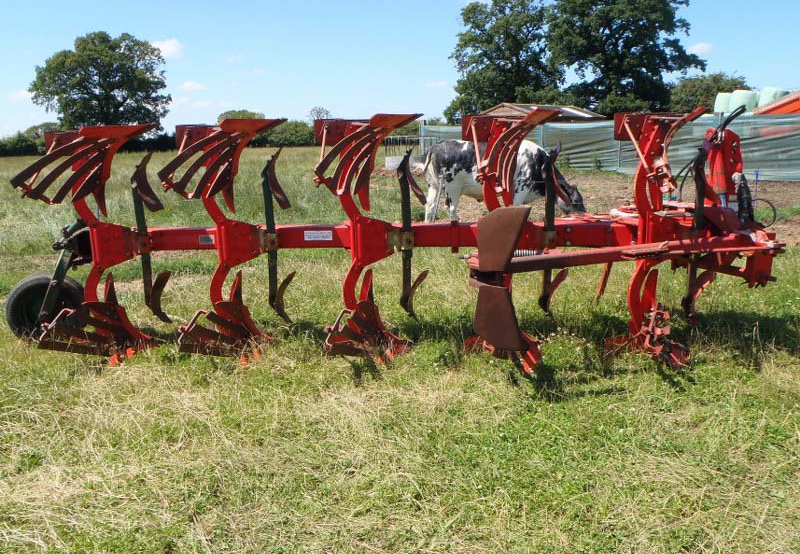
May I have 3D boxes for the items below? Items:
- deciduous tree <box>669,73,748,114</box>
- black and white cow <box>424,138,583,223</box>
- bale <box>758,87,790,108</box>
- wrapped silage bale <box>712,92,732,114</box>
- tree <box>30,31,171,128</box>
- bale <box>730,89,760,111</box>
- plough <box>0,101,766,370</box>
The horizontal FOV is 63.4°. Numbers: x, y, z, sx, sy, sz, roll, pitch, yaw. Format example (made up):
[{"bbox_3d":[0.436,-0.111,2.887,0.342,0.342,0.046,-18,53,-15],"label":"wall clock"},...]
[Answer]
[{"bbox_3d":[26.948,-14.410,56.343,7.200,7.200,6.800,4,13,25],"label":"deciduous tree"},{"bbox_3d":[1.667,-1.506,10.421,2.550,1.400,0.680,-2,12,-5],"label":"black and white cow"},{"bbox_3d":[15.098,-7.094,26.157,1.280,1.200,1.280,6,14,29],"label":"bale"},{"bbox_3d":[13.842,-7.228,27.351,1.250,1.200,1.250,5,13,26],"label":"wrapped silage bale"},{"bbox_3d":[-39.166,-24.389,84.623,19.000,16.000,17.500,-6,13,-23],"label":"tree"},{"bbox_3d":[14.231,-7.146,26.654,1.250,1.200,1.250,5,13,27],"label":"bale"},{"bbox_3d":[-0.285,-0.290,4.660,5.800,1.720,1.400,1,12,9],"label":"plough"}]

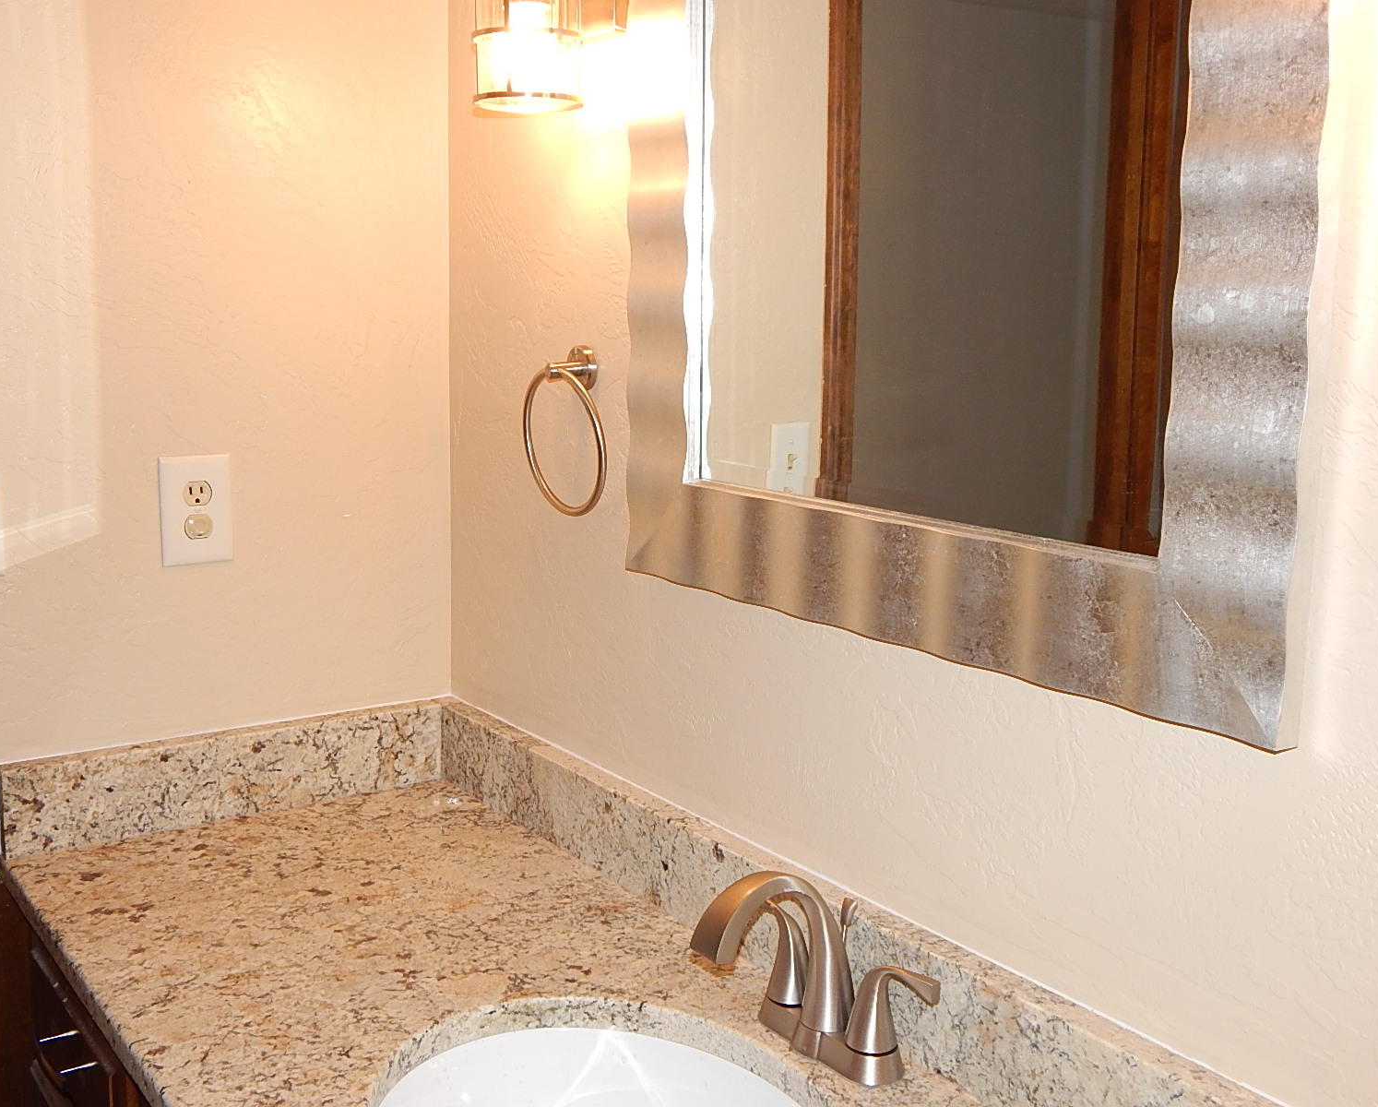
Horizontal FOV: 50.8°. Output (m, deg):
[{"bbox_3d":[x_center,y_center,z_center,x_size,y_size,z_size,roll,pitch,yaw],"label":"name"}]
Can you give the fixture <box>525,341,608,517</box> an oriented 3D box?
[{"bbox_3d":[-0.129,-0.130,1.542,0.051,0.180,0.160,-5,12,-36],"label":"fixture"}]

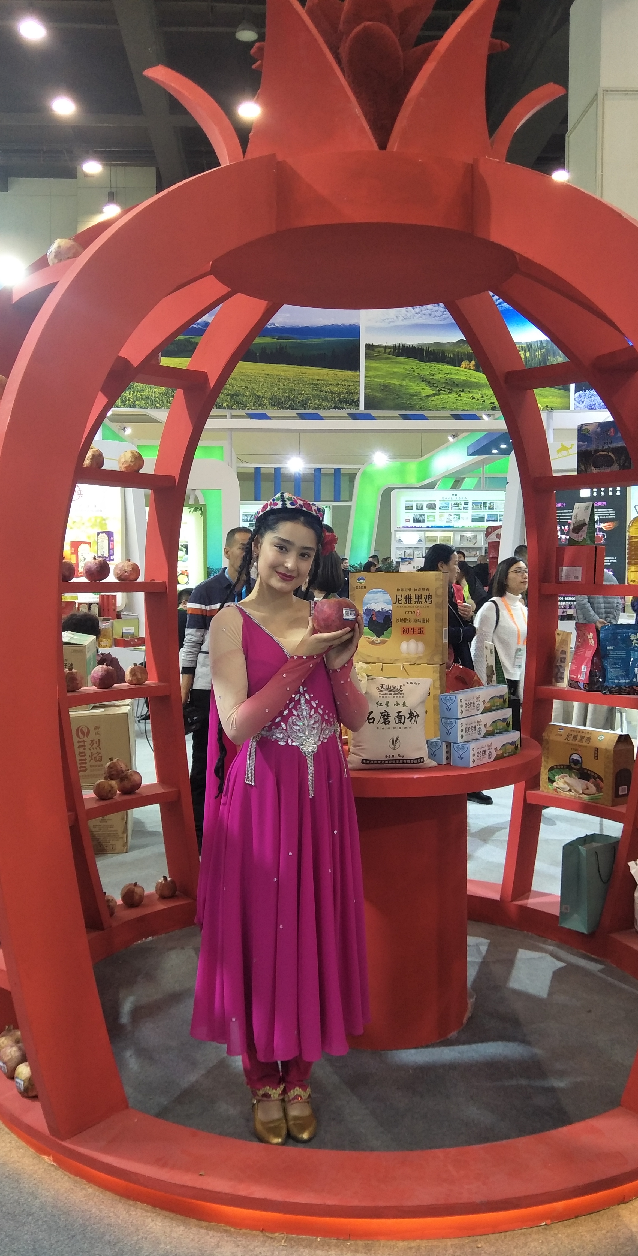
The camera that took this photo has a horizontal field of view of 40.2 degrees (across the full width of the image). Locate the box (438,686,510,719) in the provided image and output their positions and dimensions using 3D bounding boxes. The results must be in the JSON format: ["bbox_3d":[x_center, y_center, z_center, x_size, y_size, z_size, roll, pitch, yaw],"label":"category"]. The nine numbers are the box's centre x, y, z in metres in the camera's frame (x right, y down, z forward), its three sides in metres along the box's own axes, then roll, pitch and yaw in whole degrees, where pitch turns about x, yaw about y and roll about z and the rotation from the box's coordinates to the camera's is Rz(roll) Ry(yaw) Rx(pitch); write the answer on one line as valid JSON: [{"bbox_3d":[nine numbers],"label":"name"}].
[{"bbox_3d":[0.485,0.227,2.702,0.063,0.068,0.300,3,5,41],"label":"box"}]

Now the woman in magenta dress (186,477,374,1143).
[{"bbox_3d":[-0.102,0.489,2.296,0.470,1.670,0.470,0,4,-10],"label":"woman in magenta dress"}]

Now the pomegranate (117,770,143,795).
[{"bbox_3d":[-0.783,0.641,3.610,0.104,0.100,0.104,0,4,0],"label":"pomegranate"}]

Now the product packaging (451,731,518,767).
[{"bbox_3d":[0.511,0.365,2.654,0.070,0.070,0.272,4,6,44],"label":"product packaging"}]

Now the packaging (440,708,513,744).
[{"bbox_3d":[0.488,0.297,2.679,0.063,0.068,0.300,4,5,42],"label":"packaging"}]

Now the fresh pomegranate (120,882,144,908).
[{"bbox_3d":[-0.752,1.068,3.517,0.095,0.102,0.095,0,4,0],"label":"fresh pomegranate"}]

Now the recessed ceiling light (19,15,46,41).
[{"bbox_3d":[-4.534,-9.488,13.782,0.430,0.250,0.430,0,4,0],"label":"recessed ceiling light"}]

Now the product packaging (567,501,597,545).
[{"bbox_3d":[1.053,-0.418,3.481,0.070,0.170,0.100,-3,5,-41],"label":"product packaging"}]

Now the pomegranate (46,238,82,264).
[{"bbox_3d":[-0.642,-0.951,2.214,0.097,0.090,0.097,0,4,0],"label":"pomegranate"}]

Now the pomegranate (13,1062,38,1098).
[{"bbox_3d":[-0.744,1.175,2.264,0.086,0.086,0.086,-1,4,-19],"label":"pomegranate"}]

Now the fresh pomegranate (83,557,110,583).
[{"bbox_3d":[-0.893,-0.232,3.493,0.103,0.102,0.103,-1,4,-14],"label":"fresh pomegranate"}]

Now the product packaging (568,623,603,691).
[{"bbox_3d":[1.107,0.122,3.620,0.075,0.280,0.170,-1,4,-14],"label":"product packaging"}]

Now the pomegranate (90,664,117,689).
[{"bbox_3d":[-0.859,0.195,3.489,0.099,0.097,0.099,0,4,0],"label":"pomegranate"}]

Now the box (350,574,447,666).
[{"bbox_3d":[0.254,-0.031,2.752,0.286,0.281,0.150,1,4,15],"label":"box"}]

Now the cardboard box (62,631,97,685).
[{"bbox_3d":[-1.385,0.252,4.696,0.335,0.360,0.280,0,4,-3],"label":"cardboard box"}]

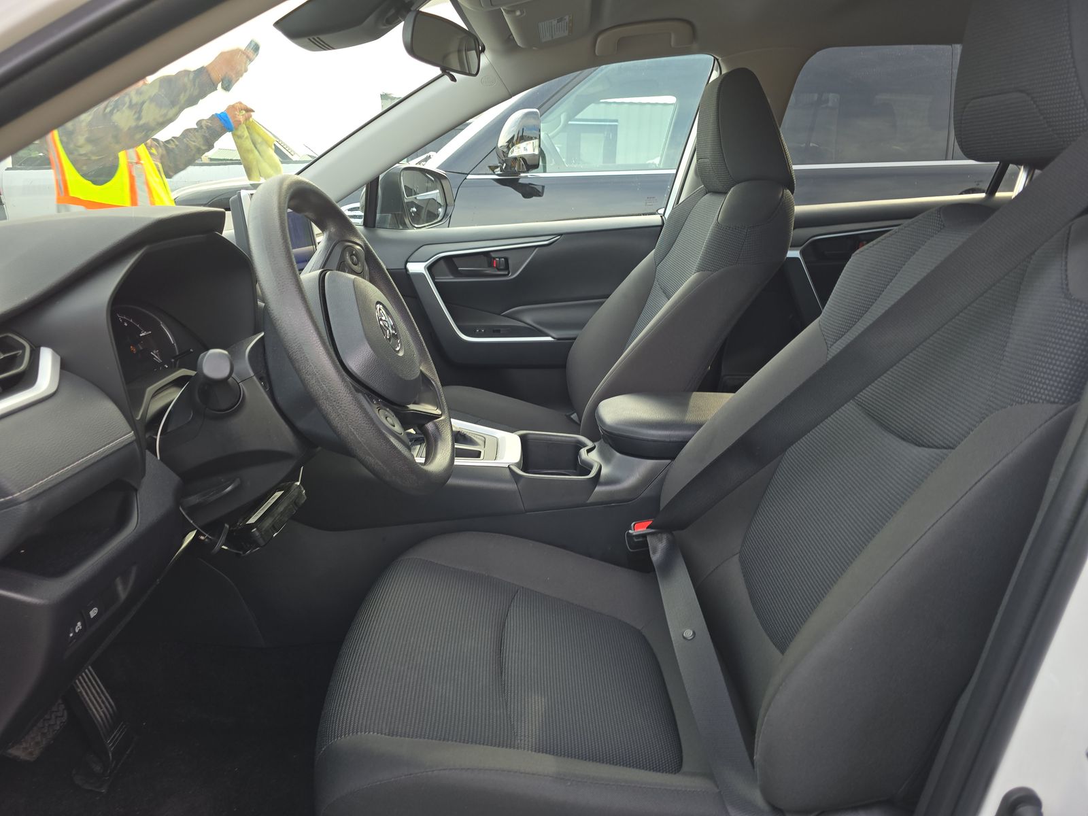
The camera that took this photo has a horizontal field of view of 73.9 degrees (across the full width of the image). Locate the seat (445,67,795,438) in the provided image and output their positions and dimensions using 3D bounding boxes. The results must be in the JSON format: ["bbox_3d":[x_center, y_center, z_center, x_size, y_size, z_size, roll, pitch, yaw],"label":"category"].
[{"bbox_3d":[0.061,-0.173,1.536,0.870,1.000,0.530,0,13,1],"label":"seat"}]

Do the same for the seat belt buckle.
[{"bbox_3d":[0.145,0.206,1.079,0.045,0.075,0.030,0,25,1],"label":"seat belt buckle"}]

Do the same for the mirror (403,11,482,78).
[{"bbox_3d":[-0.151,-0.554,1.101,0.040,0.067,0.240,11,21,15],"label":"mirror"}]

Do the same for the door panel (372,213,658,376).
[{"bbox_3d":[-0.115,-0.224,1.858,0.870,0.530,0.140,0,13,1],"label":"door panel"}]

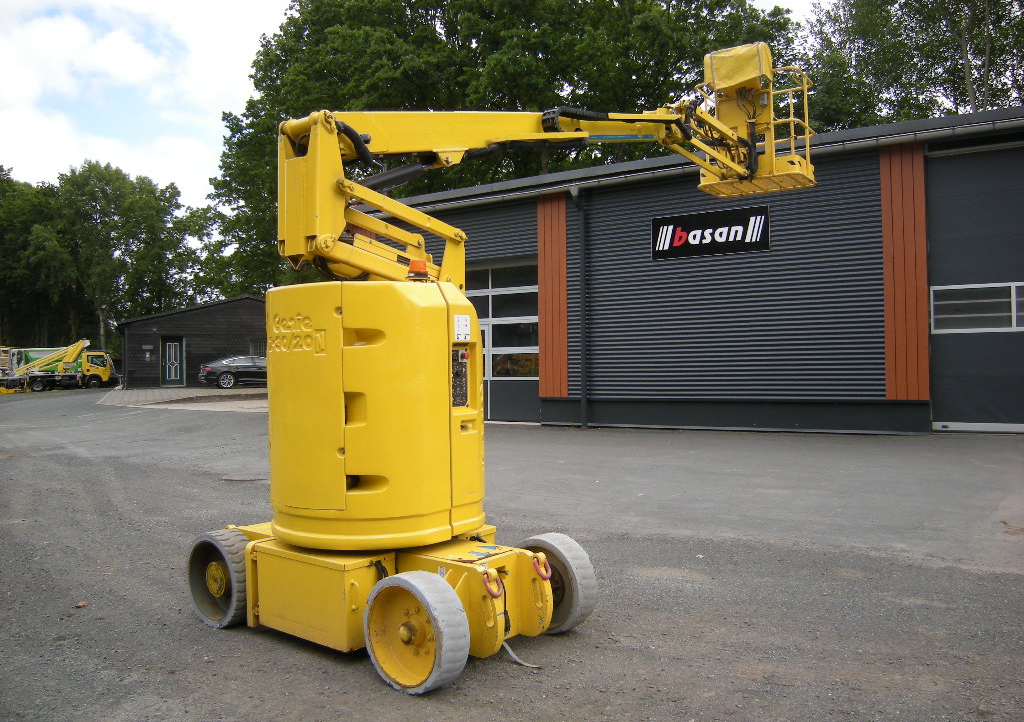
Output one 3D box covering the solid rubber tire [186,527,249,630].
[{"bbox_3d":[-1.708,1.292,4.931,0.536,0.536,0.176,-1,-1,40],"label":"solid rubber tire"}]

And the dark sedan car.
[{"bbox_3d":[-11.120,0.485,36.300,4.800,1.430,1.860,-1,0,-20],"label":"dark sedan car"}]

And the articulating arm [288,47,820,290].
[{"bbox_3d":[0.923,-1.873,7.066,1.200,3.050,7.000,-1,-1,37],"label":"articulating arm"}]

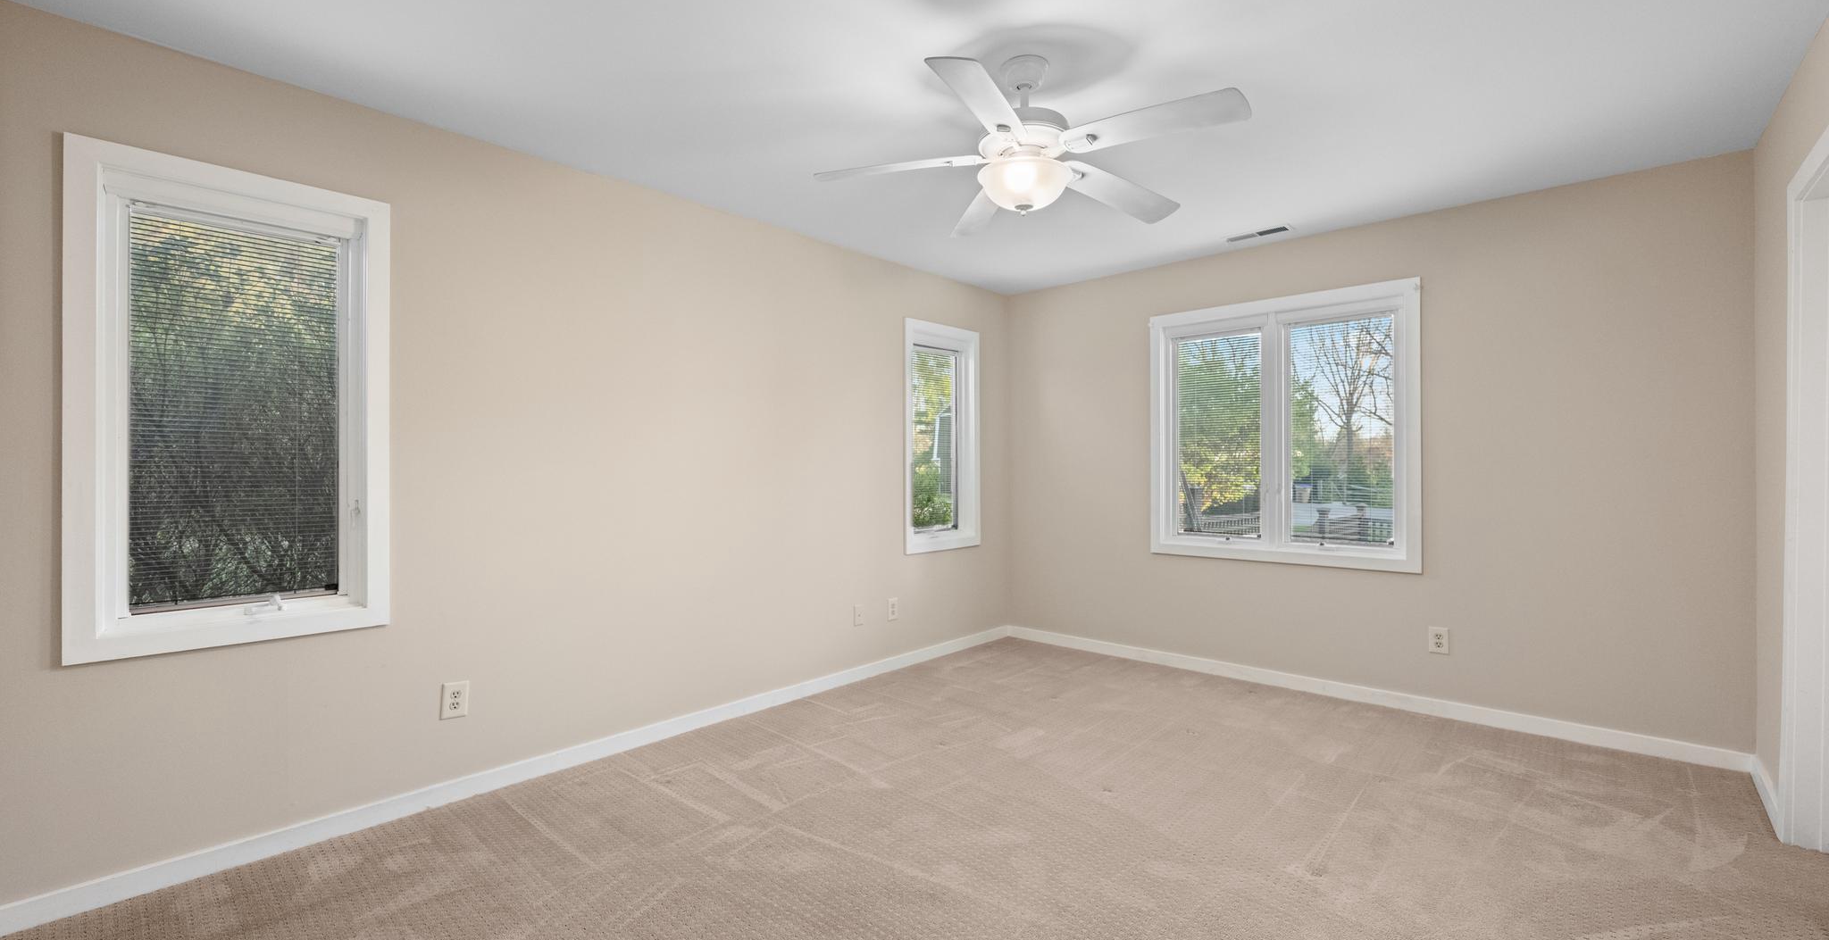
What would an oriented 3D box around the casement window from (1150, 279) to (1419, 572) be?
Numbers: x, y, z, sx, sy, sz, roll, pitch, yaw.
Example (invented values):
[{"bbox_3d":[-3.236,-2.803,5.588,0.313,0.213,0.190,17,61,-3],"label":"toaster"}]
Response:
[{"bbox_3d":[1.967,-0.210,3.906,1.352,1.430,0.065,0,0,43],"label":"casement window"}]

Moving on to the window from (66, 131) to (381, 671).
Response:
[{"bbox_3d":[-2.039,-0.187,2.167,0.080,1.412,0.707,0,0,43],"label":"window"}]

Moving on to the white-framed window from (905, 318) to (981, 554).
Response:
[{"bbox_3d":[0.169,-0.203,4.562,0.080,1.426,0.724,0,0,43],"label":"white-framed window"}]

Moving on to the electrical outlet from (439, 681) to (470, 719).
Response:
[{"bbox_3d":[-1.648,0.827,2.550,0.010,0.122,0.077,0,0,43],"label":"electrical outlet"}]

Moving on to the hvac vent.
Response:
[{"bbox_3d":[1.787,-1.222,3.711,0.340,0.015,0.128,0,0,43],"label":"hvac vent"}]

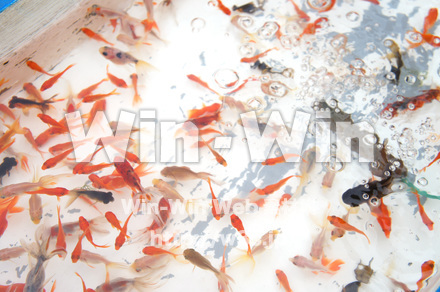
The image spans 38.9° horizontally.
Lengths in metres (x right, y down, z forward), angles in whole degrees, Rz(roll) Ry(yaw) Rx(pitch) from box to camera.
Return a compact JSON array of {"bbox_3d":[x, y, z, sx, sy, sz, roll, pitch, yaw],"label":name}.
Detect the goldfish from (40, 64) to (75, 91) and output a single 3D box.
[{"bbox_3d":[-0.223,-0.095,0.859,0.011,0.015,0.058,42,70,19],"label":"goldfish"}]

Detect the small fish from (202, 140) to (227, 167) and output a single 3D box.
[{"bbox_3d":[-0.007,0.007,0.729,0.011,0.013,0.045,-34,65,-18],"label":"small fish"}]

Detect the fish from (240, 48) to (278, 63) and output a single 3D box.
[{"bbox_3d":[0.055,-0.127,0.871,0.056,0.015,0.009,-19,61,-11],"label":"fish"}]

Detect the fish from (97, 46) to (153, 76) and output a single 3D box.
[{"bbox_3d":[-0.118,-0.107,0.779,0.081,0.021,0.018,22,65,18],"label":"fish"}]

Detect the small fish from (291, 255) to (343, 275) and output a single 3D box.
[{"bbox_3d":[0.112,0.135,0.722,0.062,0.020,0.018,4,59,3],"label":"small fish"}]

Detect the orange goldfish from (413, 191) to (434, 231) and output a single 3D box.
[{"bbox_3d":[0.240,0.077,0.736,0.013,0.013,0.053,-9,56,-6],"label":"orange goldfish"}]

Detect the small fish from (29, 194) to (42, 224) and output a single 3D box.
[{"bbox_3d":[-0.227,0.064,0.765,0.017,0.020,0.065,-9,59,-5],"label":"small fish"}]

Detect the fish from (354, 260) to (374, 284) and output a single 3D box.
[{"bbox_3d":[0.169,0.146,0.726,0.023,0.018,0.031,-2,63,-1],"label":"fish"}]

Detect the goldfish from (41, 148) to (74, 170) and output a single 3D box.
[{"bbox_3d":[-0.206,0.015,0.802,0.056,0.016,0.012,-36,64,-21],"label":"goldfish"}]

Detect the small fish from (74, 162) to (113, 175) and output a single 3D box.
[{"bbox_3d":[-0.147,0.026,0.724,0.043,0.014,0.012,-9,60,-5],"label":"small fish"}]

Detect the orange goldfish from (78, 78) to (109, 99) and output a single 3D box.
[{"bbox_3d":[-0.175,-0.079,0.857,0.050,0.015,0.012,-33,68,-15],"label":"orange goldfish"}]

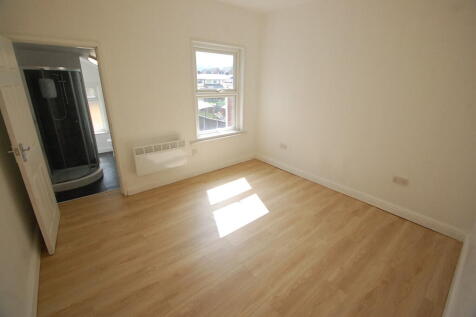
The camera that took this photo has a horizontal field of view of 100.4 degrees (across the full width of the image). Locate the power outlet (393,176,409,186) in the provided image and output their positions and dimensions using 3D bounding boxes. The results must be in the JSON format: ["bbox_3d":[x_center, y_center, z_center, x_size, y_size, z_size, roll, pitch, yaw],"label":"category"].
[{"bbox_3d":[2.078,0.279,2.526,0.015,0.086,0.148,-14,25,-36],"label":"power outlet"}]

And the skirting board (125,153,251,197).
[{"bbox_3d":[-0.642,0.236,3.800,2.690,0.120,0.018,-14,25,-36],"label":"skirting board"}]

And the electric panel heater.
[{"bbox_3d":[-1.198,-0.038,3.171,0.830,0.435,0.095,-14,25,-36],"label":"electric panel heater"}]

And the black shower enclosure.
[{"bbox_3d":[-2.833,-0.491,3.210,0.860,1.840,0.860,-14,25,-36],"label":"black shower enclosure"}]

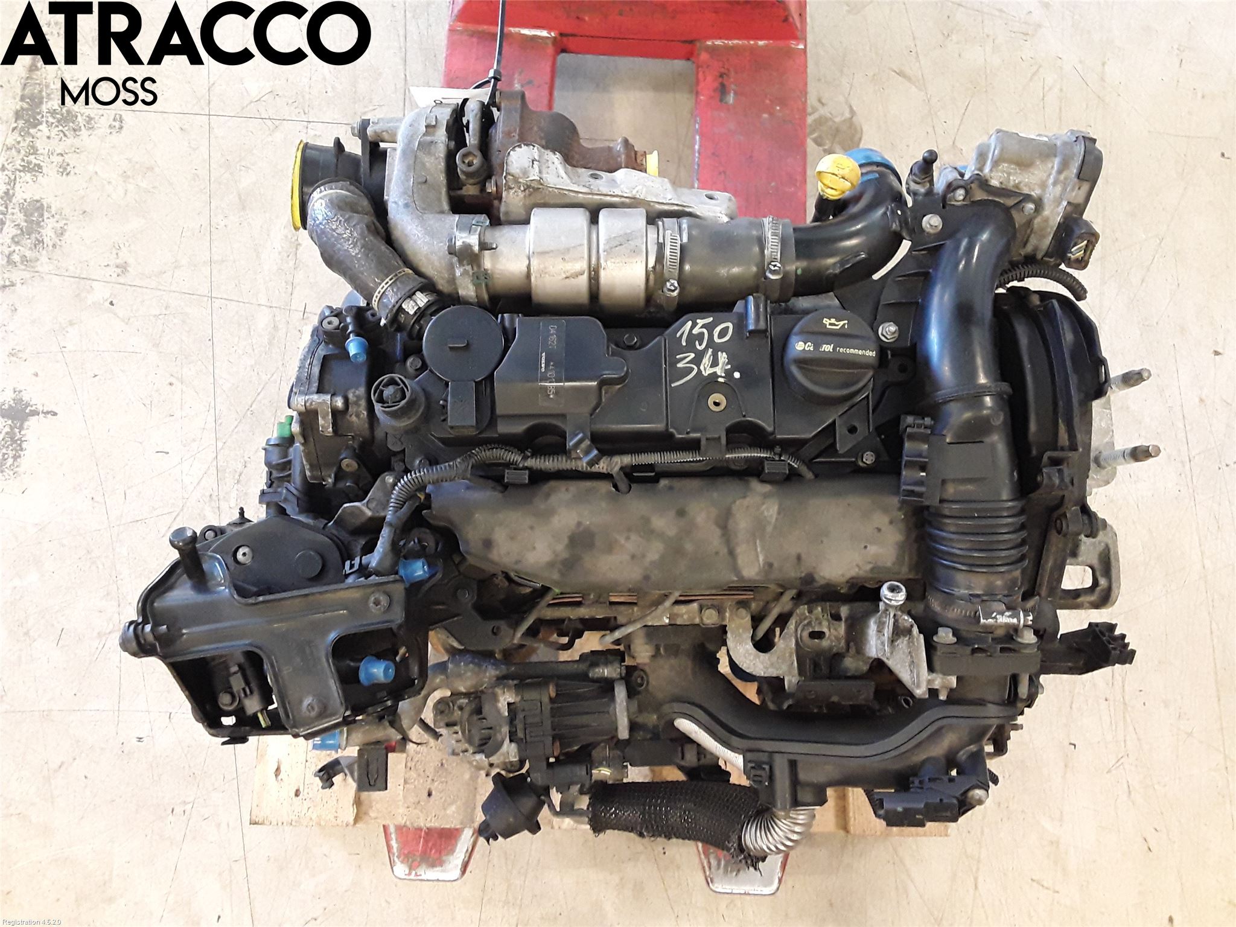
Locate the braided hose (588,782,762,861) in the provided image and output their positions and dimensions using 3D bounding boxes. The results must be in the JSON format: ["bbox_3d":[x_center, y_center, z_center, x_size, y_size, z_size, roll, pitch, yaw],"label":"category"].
[{"bbox_3d":[0.047,0.298,0.840,0.142,0.050,0.054,4,75,1],"label":"braided hose"}]

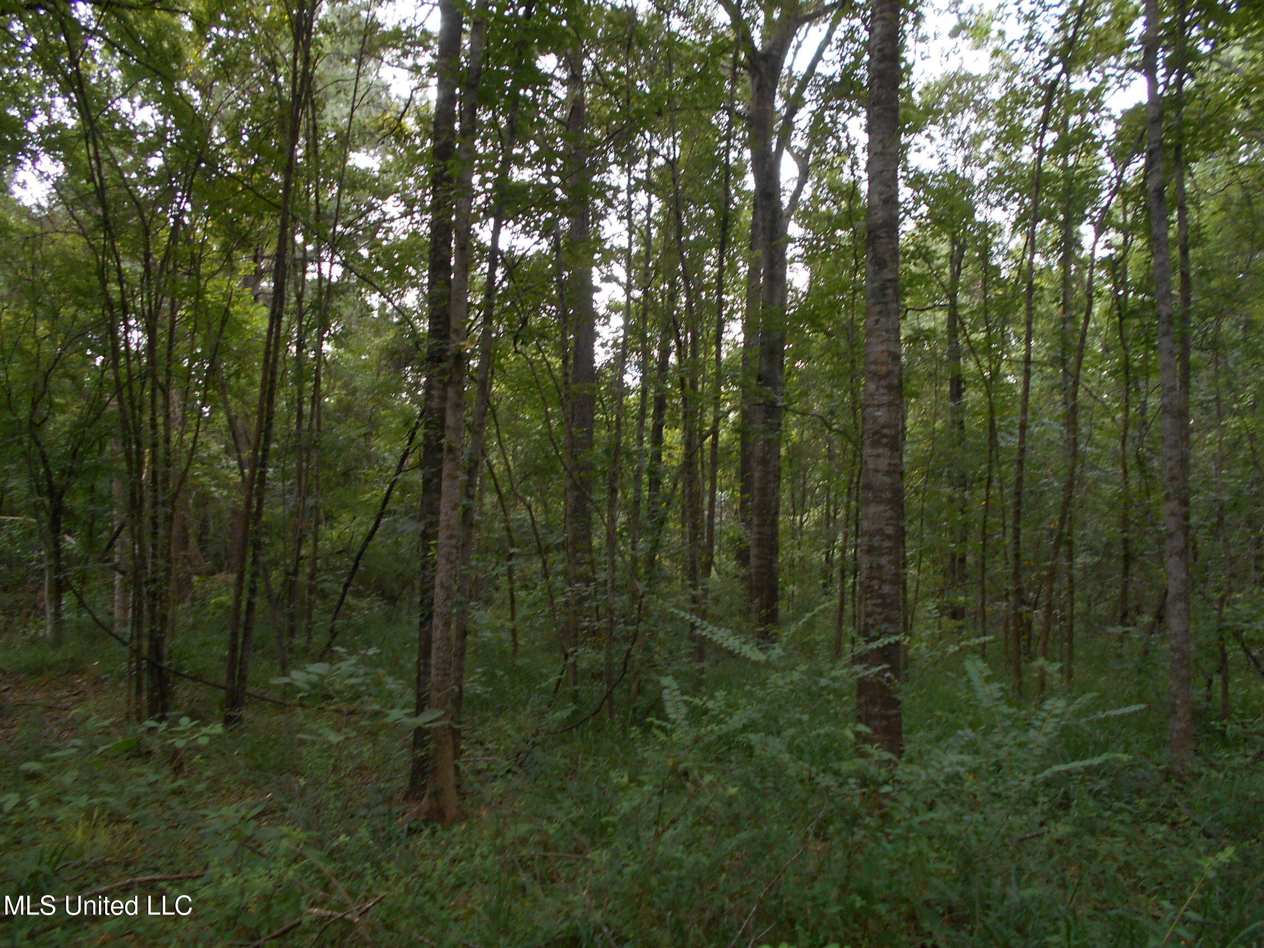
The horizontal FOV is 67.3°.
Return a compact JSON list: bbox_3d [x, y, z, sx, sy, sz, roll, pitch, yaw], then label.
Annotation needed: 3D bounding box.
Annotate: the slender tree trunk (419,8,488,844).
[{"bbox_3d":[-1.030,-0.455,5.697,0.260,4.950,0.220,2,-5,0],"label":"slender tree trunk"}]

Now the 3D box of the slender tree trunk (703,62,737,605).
[{"bbox_3d":[1.230,-2.058,13.315,0.260,7.900,0.200,3,-5,0],"label":"slender tree trunk"}]

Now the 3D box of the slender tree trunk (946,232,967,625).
[{"bbox_3d":[5.734,-0.853,16.780,0.330,7.033,0.300,2,-5,0],"label":"slender tree trunk"}]

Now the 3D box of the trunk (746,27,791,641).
[{"bbox_3d":[1.895,-1.946,13.340,0.550,8.531,0.500,1,-5,0],"label":"trunk"}]

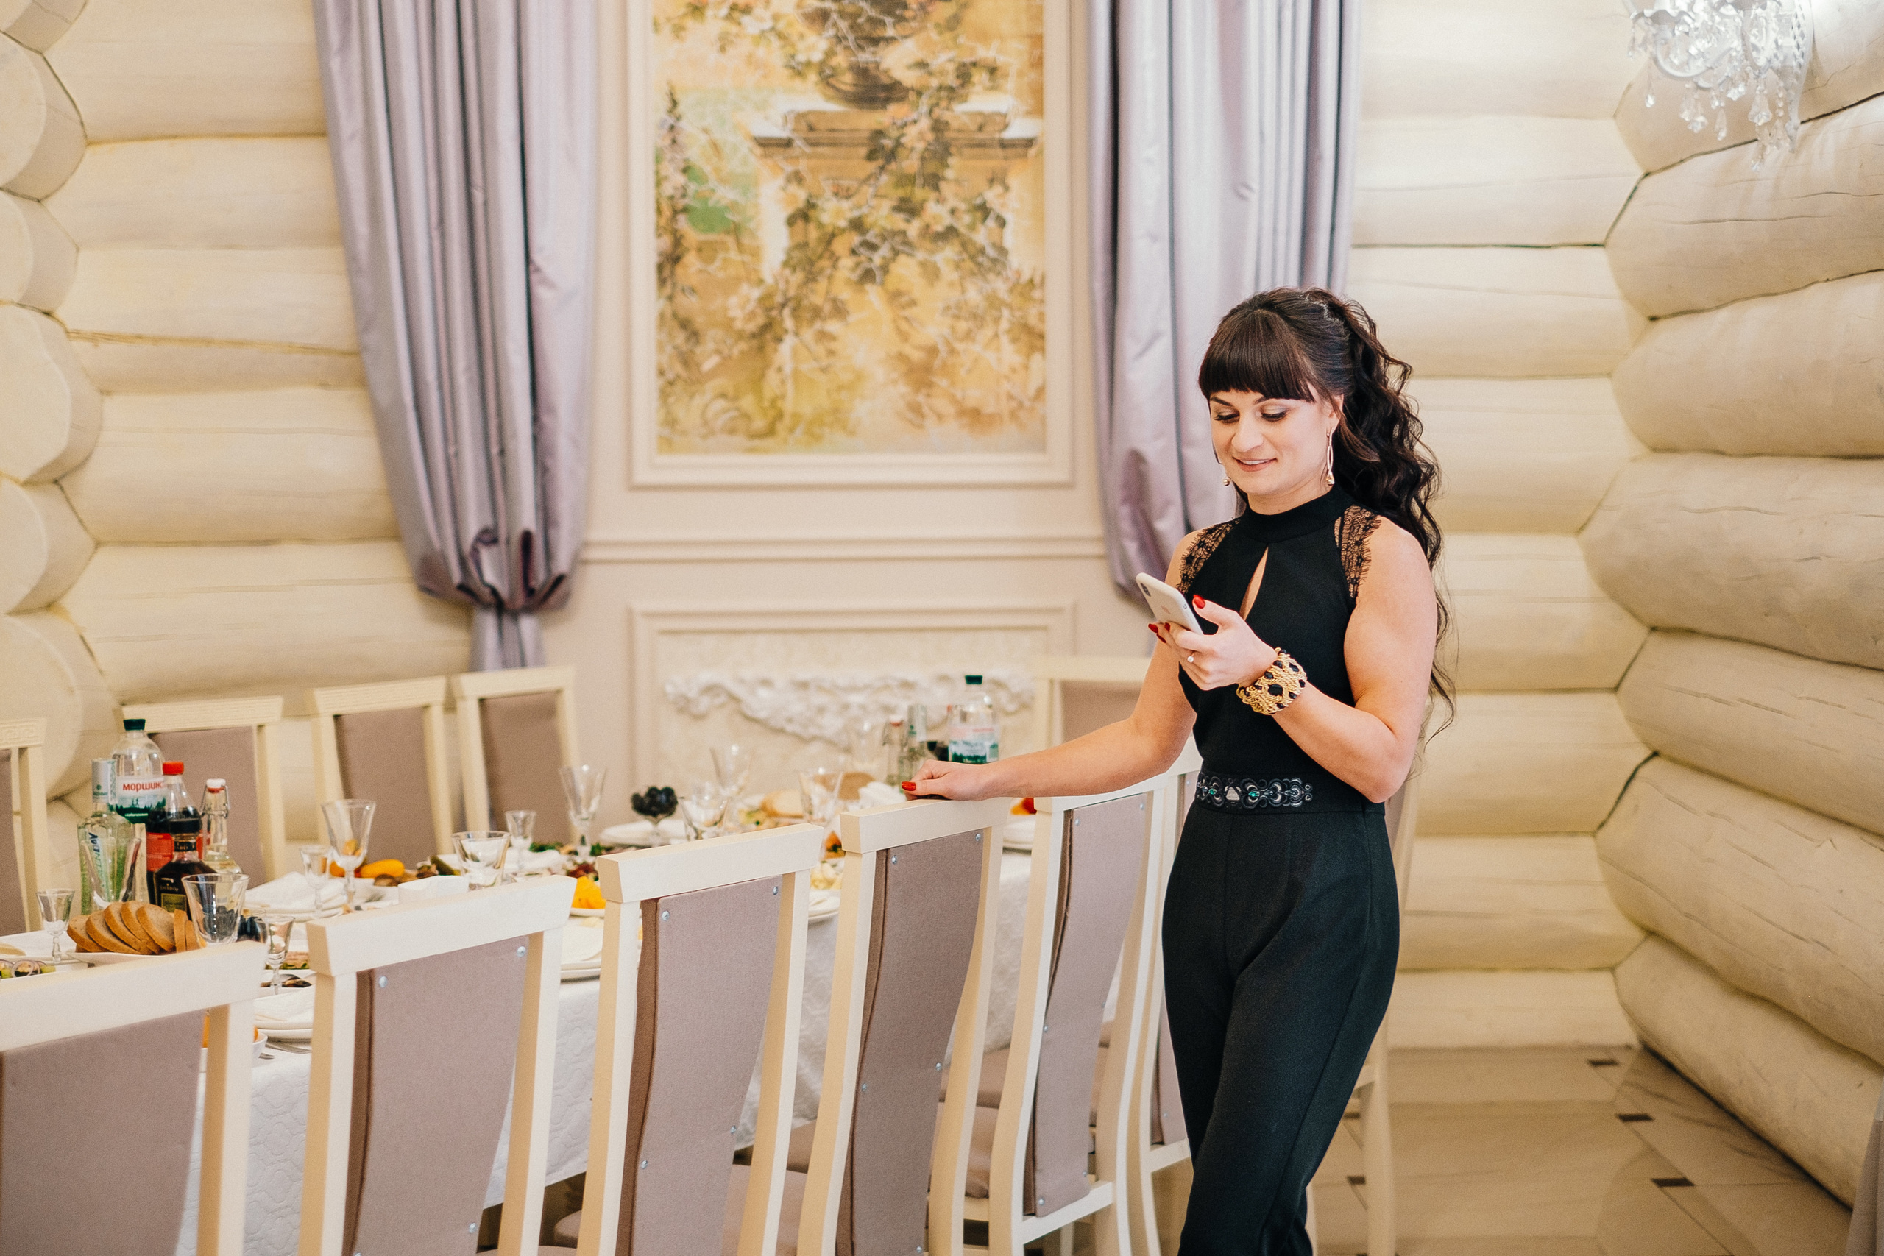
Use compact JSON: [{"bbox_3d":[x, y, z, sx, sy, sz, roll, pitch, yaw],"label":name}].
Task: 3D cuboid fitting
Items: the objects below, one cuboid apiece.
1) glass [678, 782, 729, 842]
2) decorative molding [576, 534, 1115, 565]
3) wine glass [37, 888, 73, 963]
[{"bbox_3d":[-0.425,0.356,4.987,0.095,0.100,0.095,0,3,0],"label":"glass"},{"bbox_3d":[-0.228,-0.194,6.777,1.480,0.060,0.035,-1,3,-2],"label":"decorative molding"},{"bbox_3d":[-1.232,0.422,3.857,0.052,0.110,0.052,0,3,0],"label":"wine glass"}]

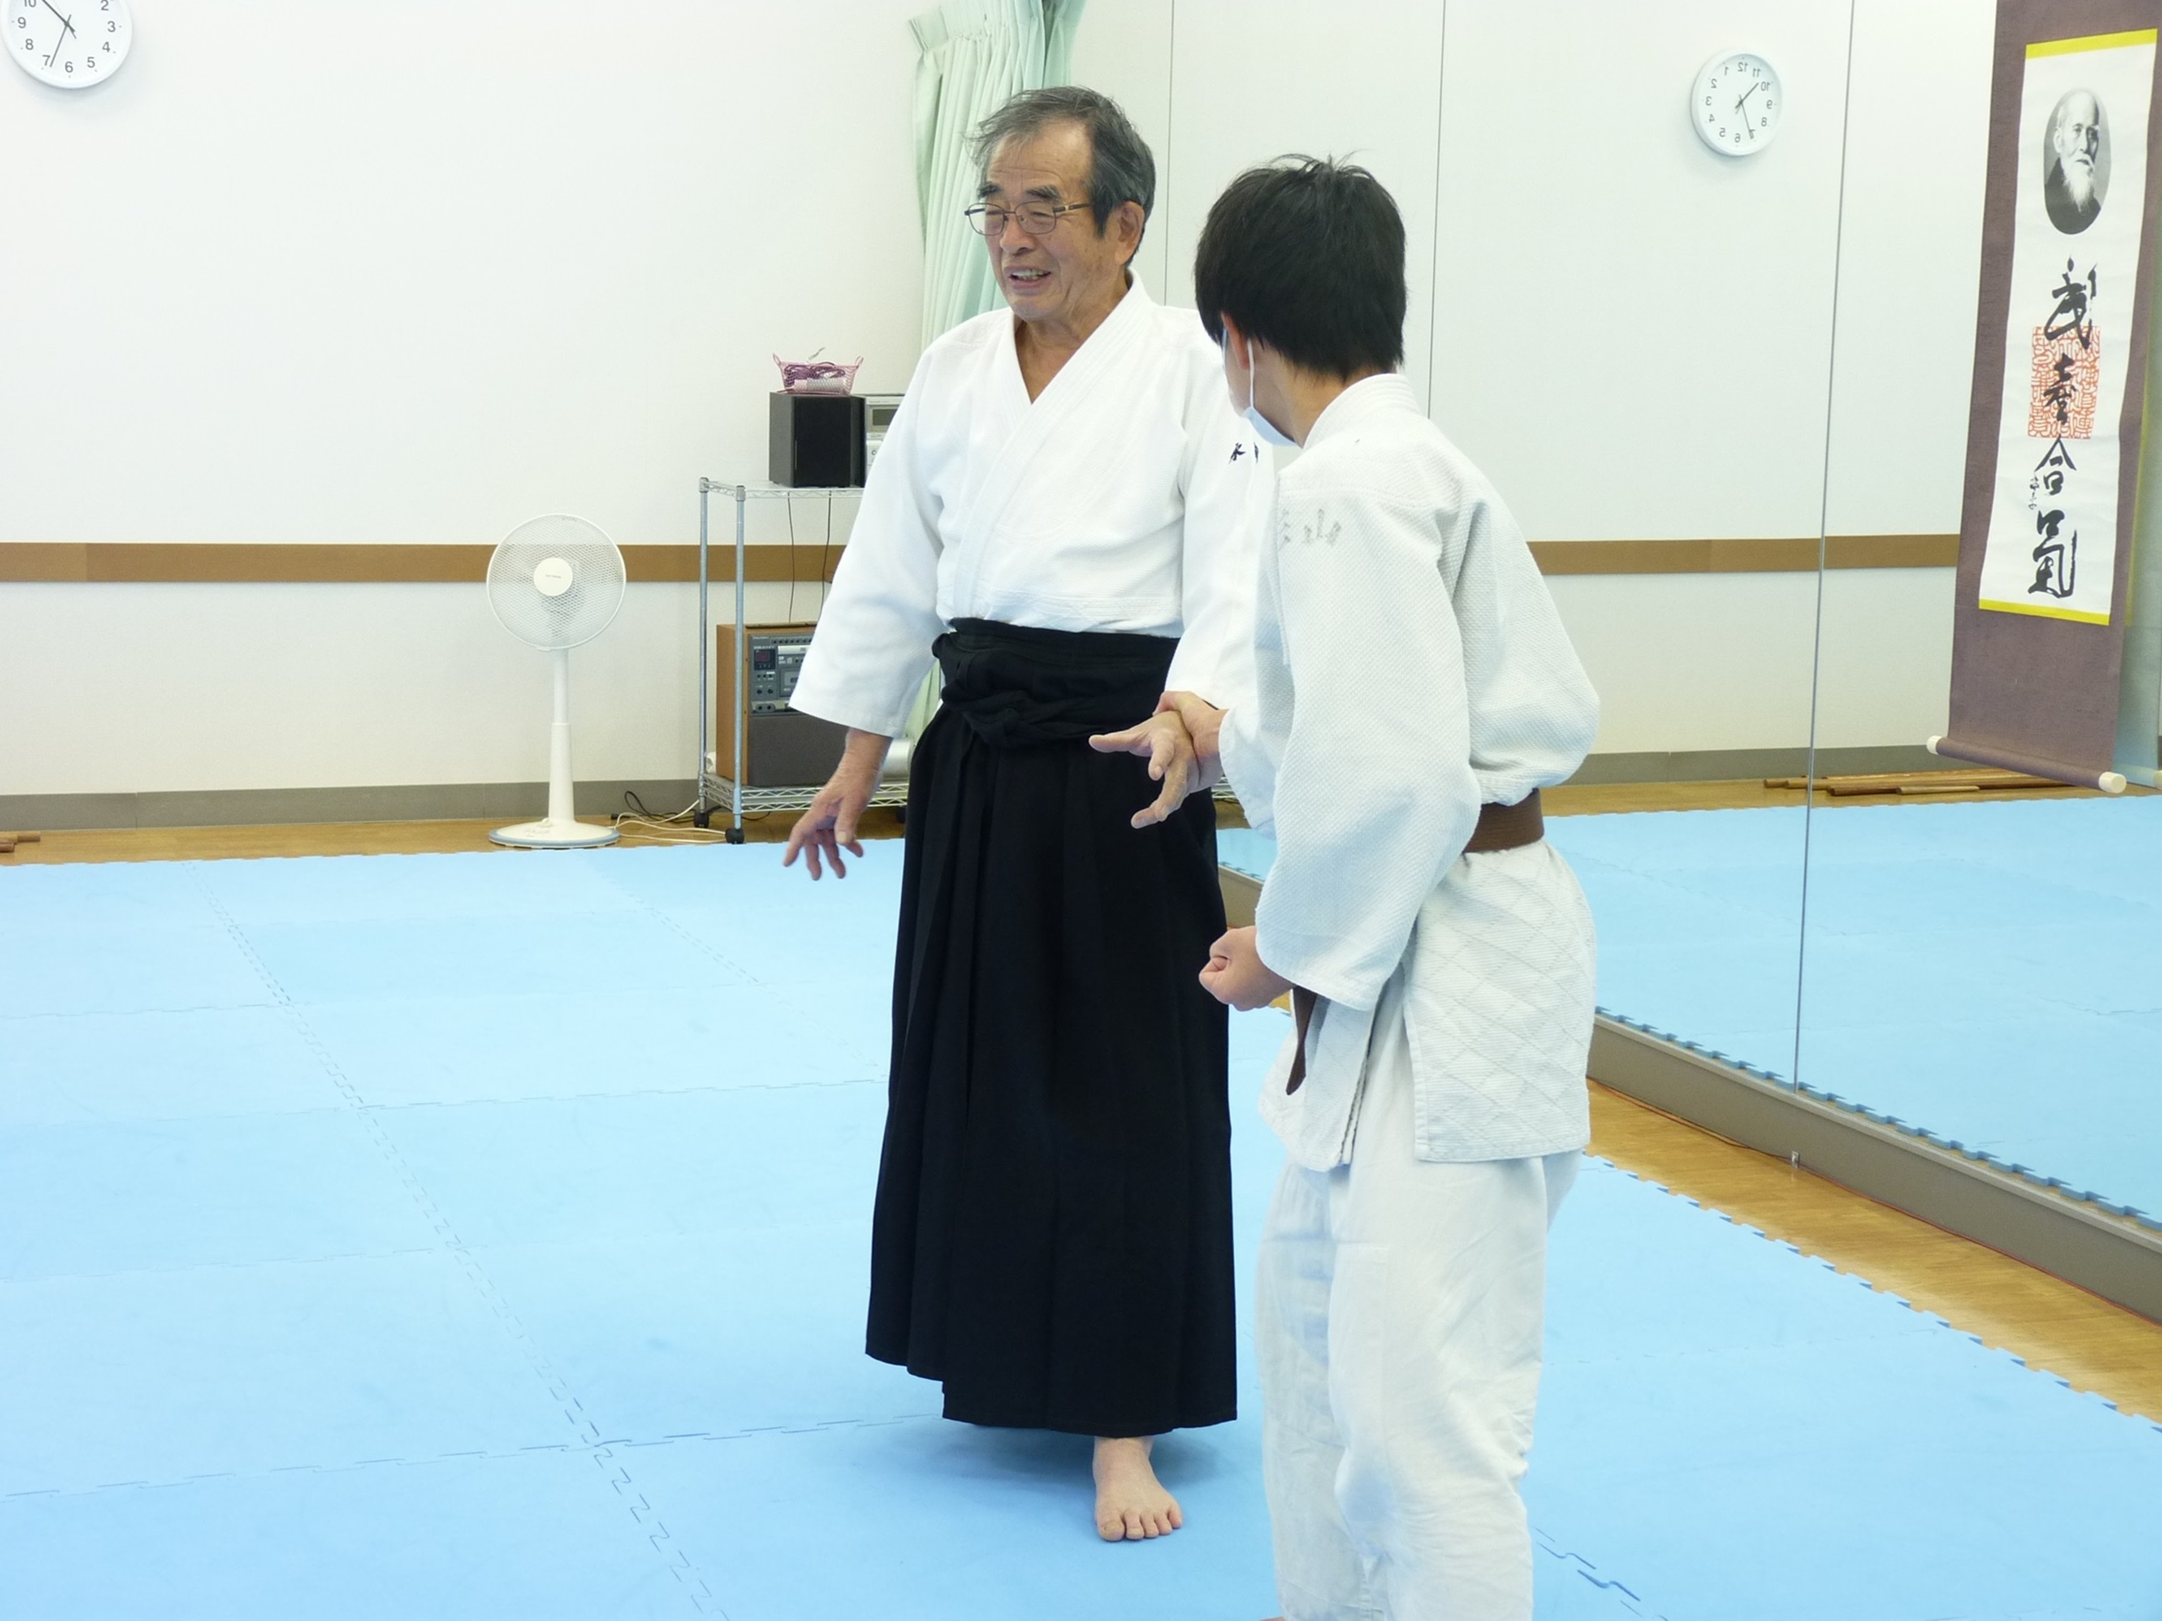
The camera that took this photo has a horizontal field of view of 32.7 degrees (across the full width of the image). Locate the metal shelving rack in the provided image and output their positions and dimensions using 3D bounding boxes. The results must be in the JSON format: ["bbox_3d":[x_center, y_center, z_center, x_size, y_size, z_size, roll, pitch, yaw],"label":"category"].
[{"bbox_3d":[-0.713,-0.420,10.202,0.610,0.975,0.345,-2,9,-20],"label":"metal shelving rack"}]

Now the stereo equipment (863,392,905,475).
[{"bbox_3d":[-0.541,-1.018,10.194,0.210,0.240,0.250,-2,9,-20],"label":"stereo equipment"}]

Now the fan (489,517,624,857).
[{"bbox_3d":[-1.422,-0.362,9.991,0.375,0.885,0.365,2,8,7],"label":"fan"}]

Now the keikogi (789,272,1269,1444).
[{"bbox_3d":[-0.051,0.062,4.606,0.570,1.430,0.430,5,9,22],"label":"keikogi"}]

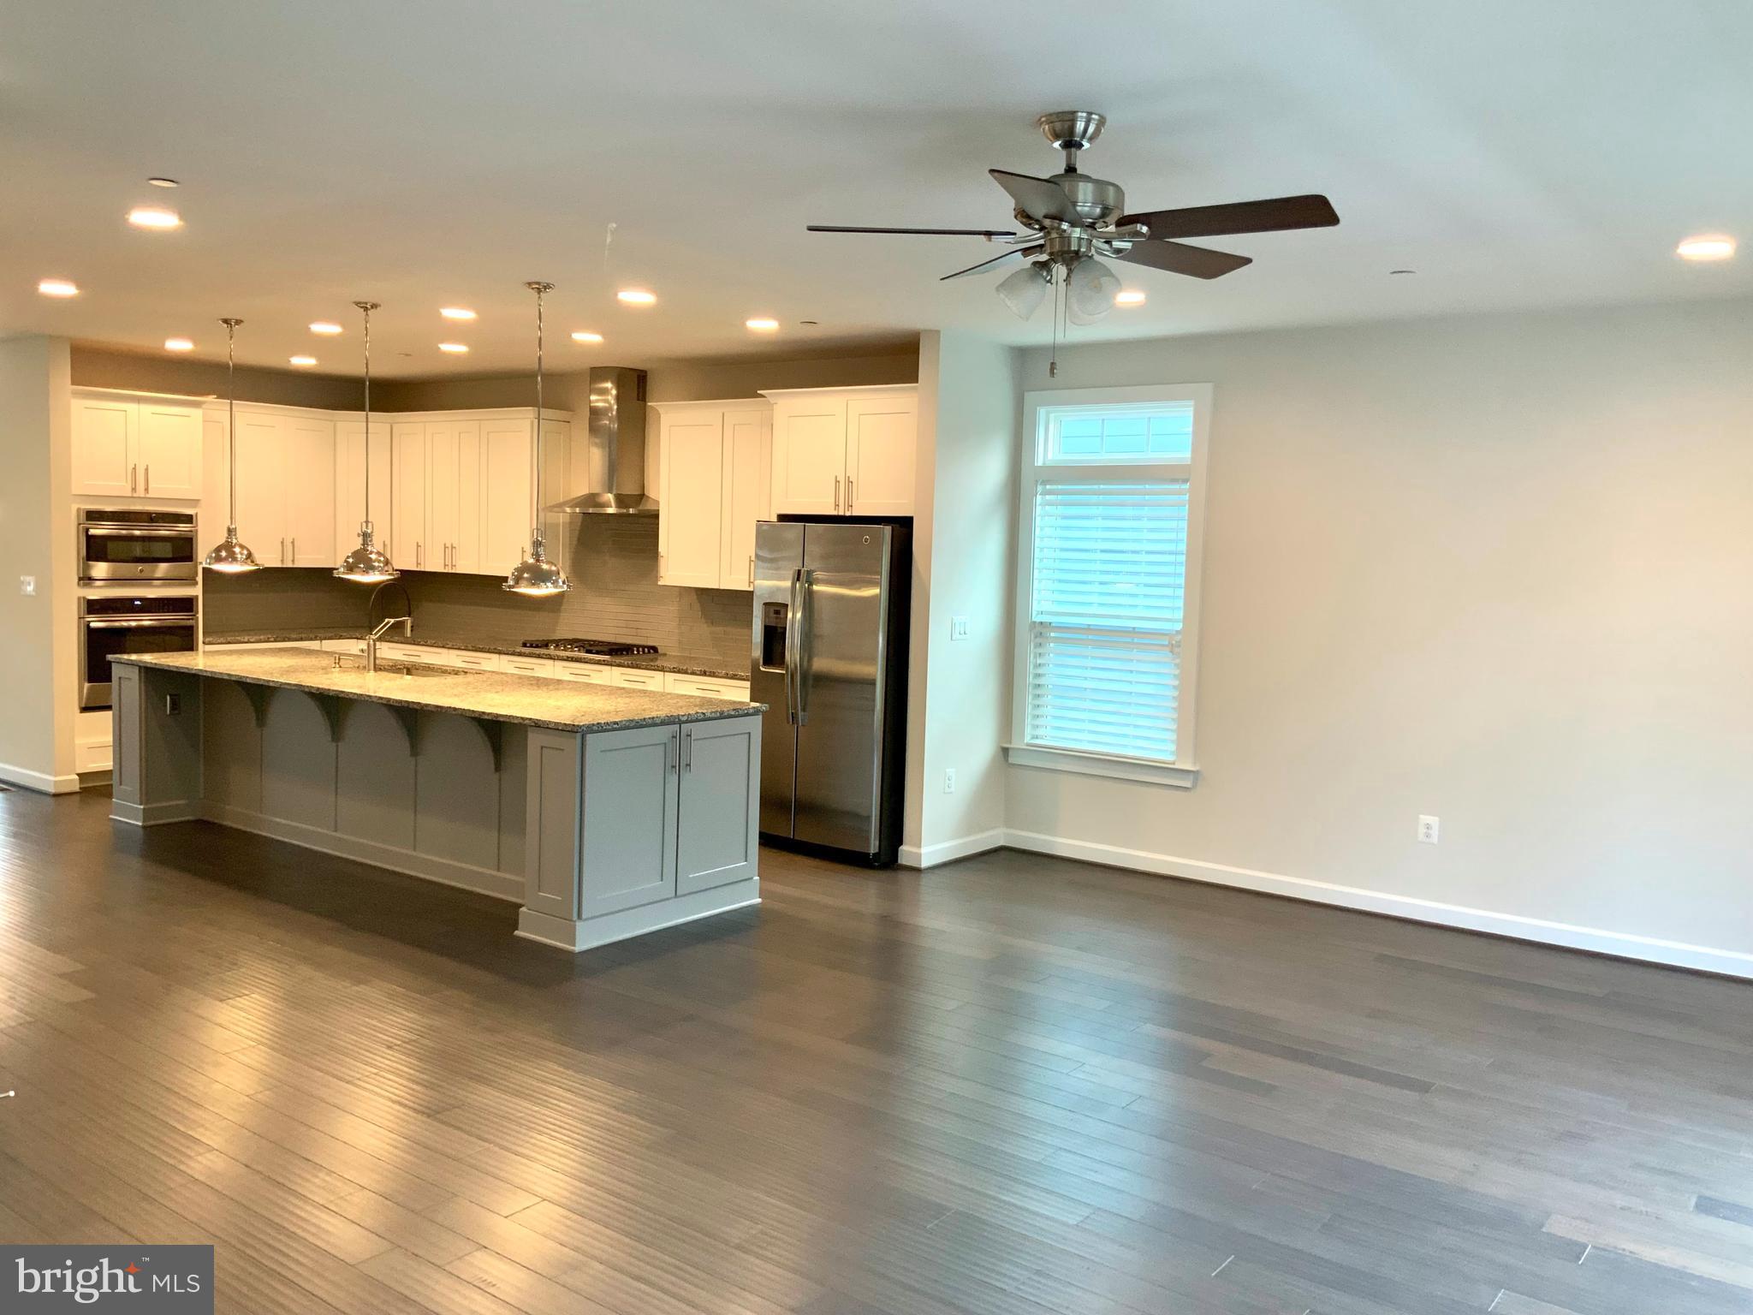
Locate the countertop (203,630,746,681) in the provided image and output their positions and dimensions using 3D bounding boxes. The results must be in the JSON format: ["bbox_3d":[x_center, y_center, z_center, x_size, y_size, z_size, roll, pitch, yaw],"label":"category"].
[{"bbox_3d":[-2.534,-0.029,9.229,4.360,0.035,1.800,5,6,36],"label":"countertop"}]

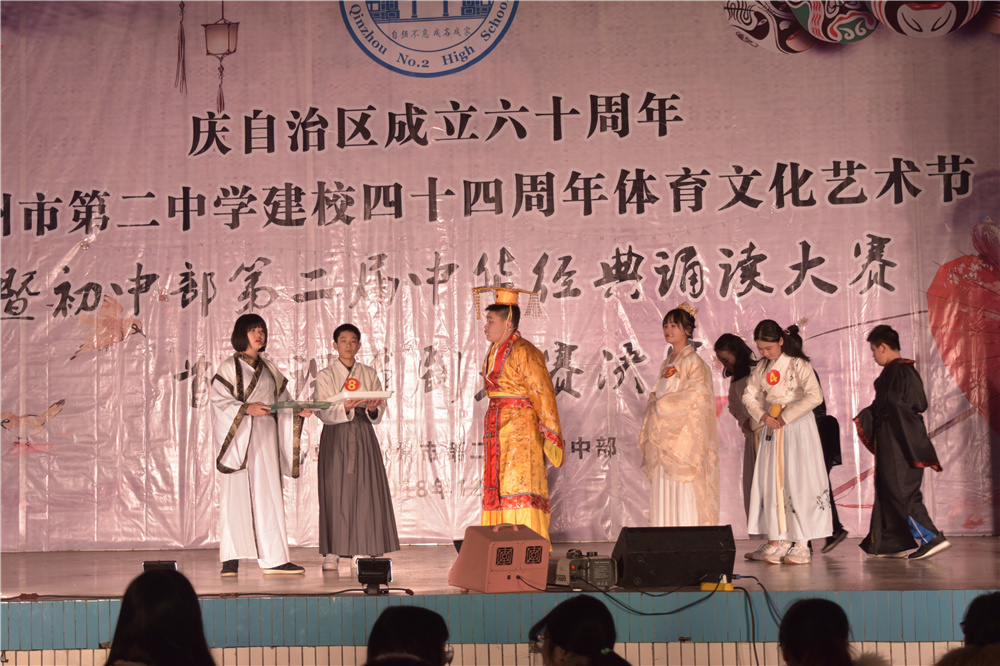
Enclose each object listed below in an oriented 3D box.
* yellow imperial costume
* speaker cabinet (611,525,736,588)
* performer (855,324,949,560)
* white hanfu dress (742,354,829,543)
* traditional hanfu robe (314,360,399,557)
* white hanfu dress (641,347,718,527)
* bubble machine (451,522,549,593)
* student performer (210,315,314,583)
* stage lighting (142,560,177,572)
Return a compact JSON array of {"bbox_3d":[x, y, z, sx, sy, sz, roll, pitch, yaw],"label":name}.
[{"bbox_3d":[0.129,0.587,12.700,0.540,1.790,0.540,0,-3,-22],"label":"yellow imperial costume"},{"bbox_3d":[0.991,1.265,10.937,0.630,0.330,0.420,-1,-2,-6],"label":"speaker cabinet"},{"bbox_3d":[2.567,0.694,12.250,0.580,1.500,0.520,-2,-3,17],"label":"performer"},{"bbox_3d":[1.786,0.711,11.900,0.550,1.180,0.440,-3,-4,27],"label":"white hanfu dress"},{"bbox_3d":[-0.917,0.806,12.250,0.540,1.250,0.420,-1,-3,-9],"label":"traditional hanfu robe"},{"bbox_3d":[1.166,0.757,12.450,0.460,1.340,0.520,2,-4,-44],"label":"white hanfu dress"},{"bbox_3d":[-0.008,1.168,9.900,0.340,0.345,0.460,0,-4,-27],"label":"bubble machine"},{"bbox_3d":[-1.531,0.705,12.195,0.510,1.645,0.420,0,-2,-28],"label":"student performer"},{"bbox_3d":[-1.813,1.315,10.200,0.180,0.190,0.120,-2,-3,7],"label":"stage lighting"}]

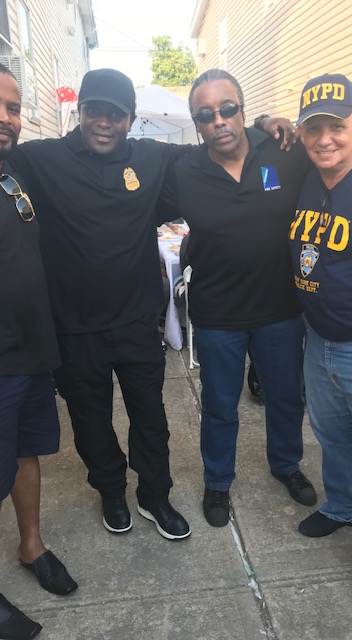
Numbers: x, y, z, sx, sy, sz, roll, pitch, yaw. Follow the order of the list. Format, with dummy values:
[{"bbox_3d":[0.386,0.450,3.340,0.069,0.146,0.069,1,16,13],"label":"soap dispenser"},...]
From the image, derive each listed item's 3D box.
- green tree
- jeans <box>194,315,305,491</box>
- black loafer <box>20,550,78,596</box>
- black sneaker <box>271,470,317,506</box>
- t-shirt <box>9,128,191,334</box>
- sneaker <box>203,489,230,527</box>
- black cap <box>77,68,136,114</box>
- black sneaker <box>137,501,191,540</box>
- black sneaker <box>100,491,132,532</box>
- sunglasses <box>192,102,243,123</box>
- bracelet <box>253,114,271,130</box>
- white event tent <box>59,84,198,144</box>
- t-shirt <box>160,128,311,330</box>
[{"bbox_3d":[-0.059,-10.594,26.136,3.700,7.400,3.700,-2,18,0],"label":"green tree"},{"bbox_3d":[0.304,0.282,2.207,0.410,0.890,0.300,-3,17,-5],"label":"jeans"},{"bbox_3d":[-0.485,0.916,1.949,0.300,0.085,0.110,14,23,41],"label":"black loafer"},{"bbox_3d":[0.533,0.712,2.337,0.108,0.110,0.290,-8,18,-19],"label":"black sneaker"},{"bbox_3d":[-0.277,-0.321,1.875,0.700,0.740,0.320,-4,18,-7],"label":"t-shirt"},{"bbox_3d":[0.175,0.745,2.219,0.107,0.108,0.290,-2,17,0],"label":"sneaker"},{"bbox_3d":[-0.216,-0.706,1.600,0.178,0.135,0.255,4,23,0],"label":"black cap"},{"bbox_3d":[-0.052,0.771,2.144,0.110,0.116,0.300,-13,20,-31],"label":"black sneaker"},{"bbox_3d":[-0.266,0.757,2.210,0.110,0.116,0.300,-5,18,-11],"label":"black sneaker"},{"bbox_3d":[0.127,-0.632,1.585,0.140,0.042,0.130,-12,19,8],"label":"sunglasses"},{"bbox_3d":[0.315,-0.729,1.910,0.026,0.070,0.062,22,20,32],"label":"bracelet"},{"bbox_3d":[-0.526,-2.938,9.564,2.900,2.850,3.000,-4,18,-6],"label":"white event tent"},{"bbox_3d":[0.249,-0.341,1.995,0.640,0.740,0.320,-1,18,5],"label":"t-shirt"}]

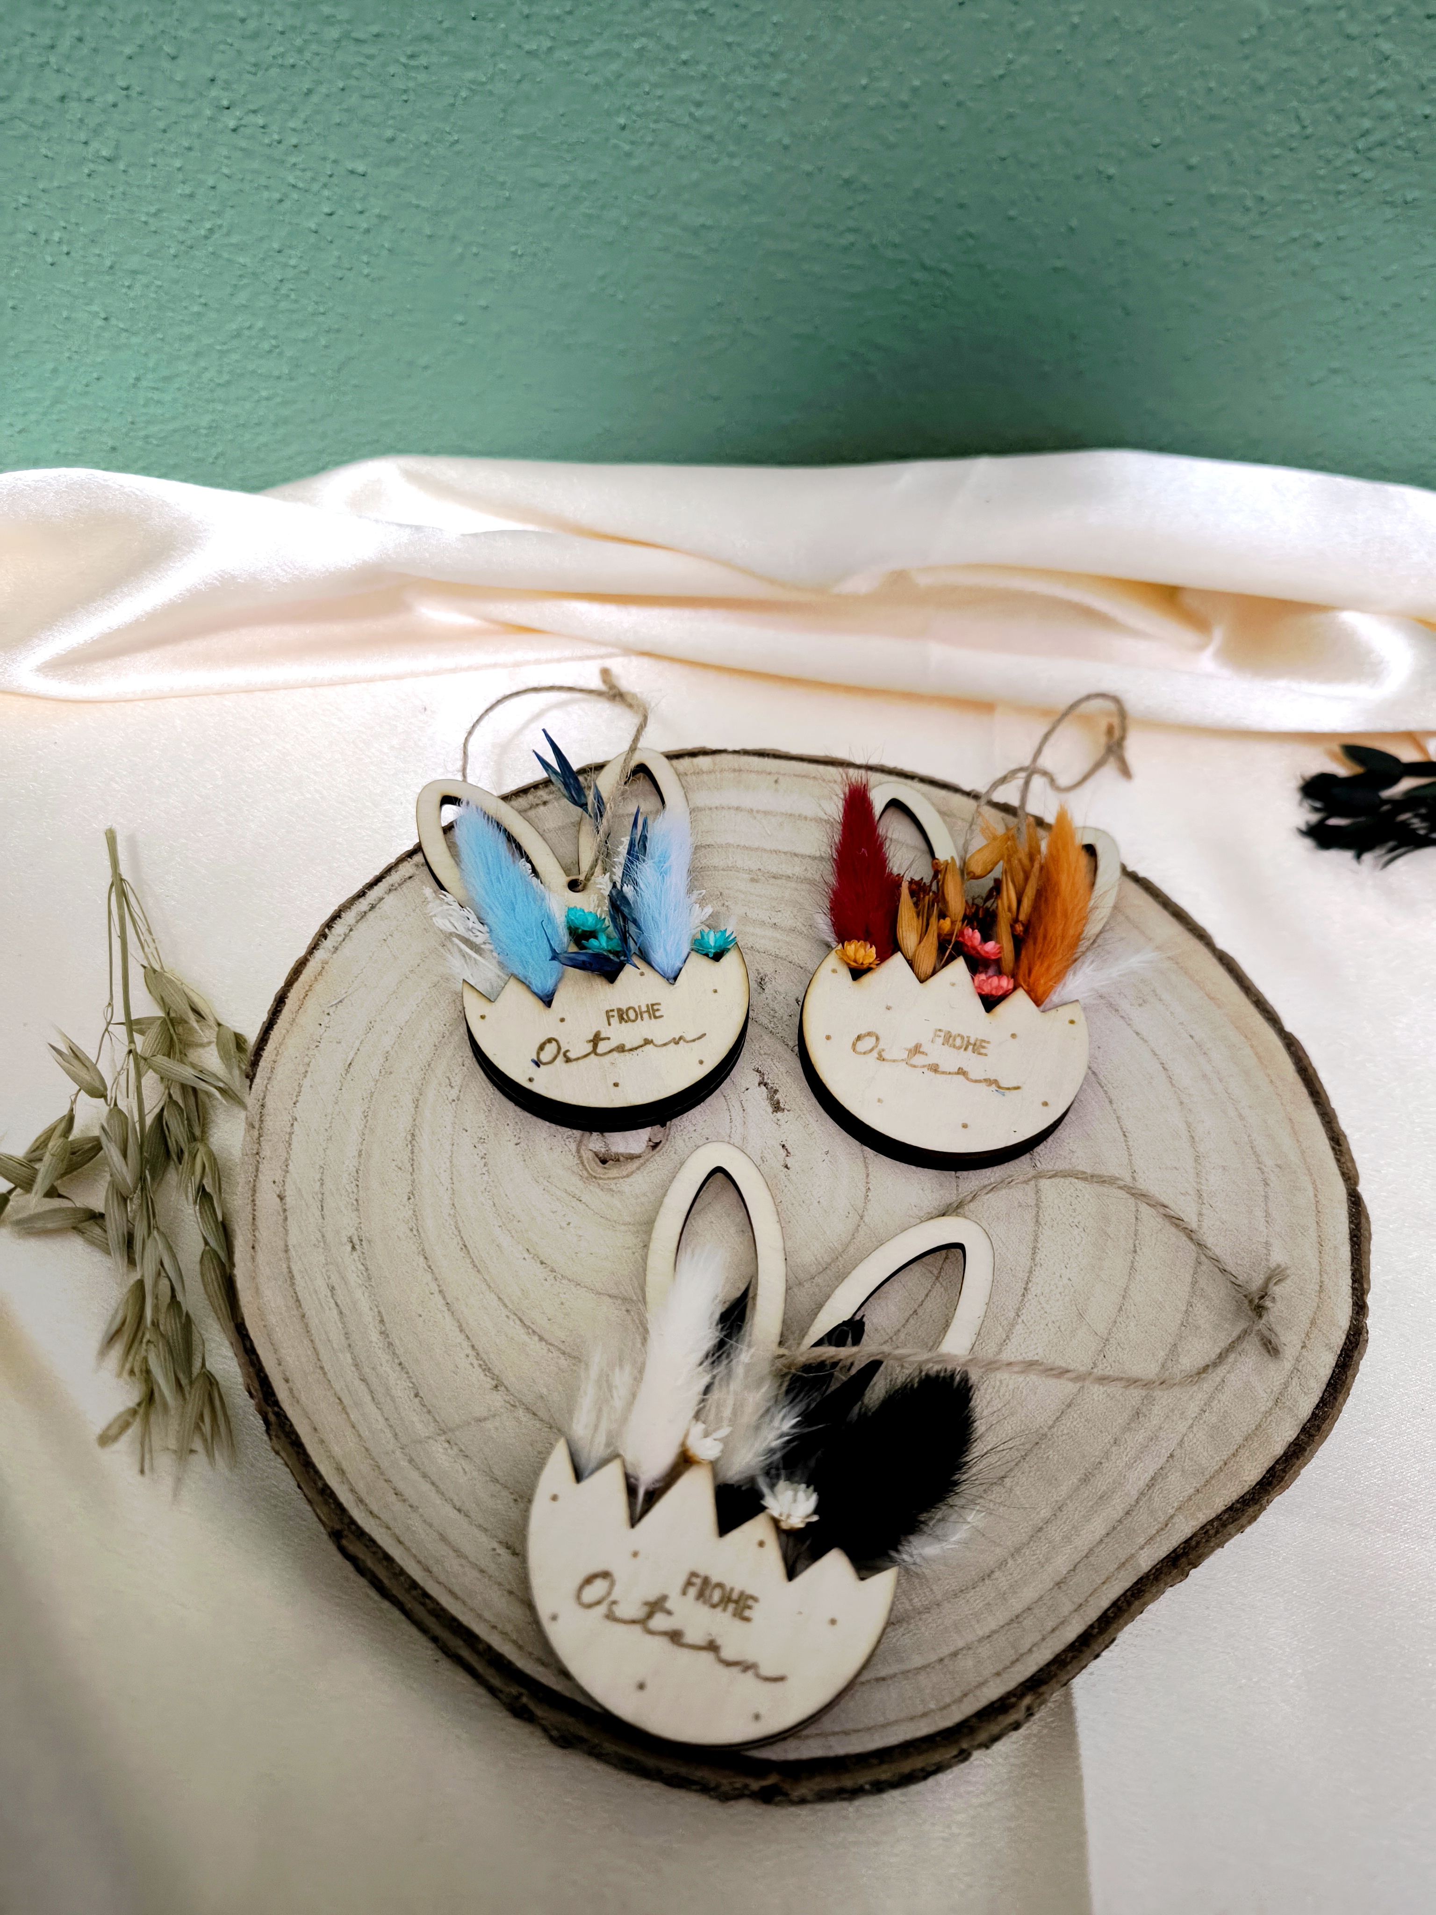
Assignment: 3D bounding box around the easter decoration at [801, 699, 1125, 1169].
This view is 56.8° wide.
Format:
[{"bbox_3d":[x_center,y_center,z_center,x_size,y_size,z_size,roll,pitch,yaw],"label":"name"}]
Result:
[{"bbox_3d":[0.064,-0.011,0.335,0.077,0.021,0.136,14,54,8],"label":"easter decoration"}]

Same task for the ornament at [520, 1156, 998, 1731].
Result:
[{"bbox_3d":[0.009,0.089,0.259,0.077,0.018,0.116,17,54,10],"label":"ornament"}]

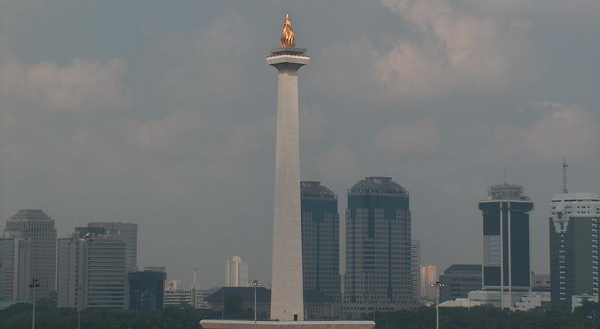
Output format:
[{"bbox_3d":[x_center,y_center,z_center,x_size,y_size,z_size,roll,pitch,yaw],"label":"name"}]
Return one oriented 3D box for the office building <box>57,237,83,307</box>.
[{"bbox_3d":[-177.323,93.385,1552.250,16.000,74.420,20.000,3,-5,-35],"label":"office building"}]

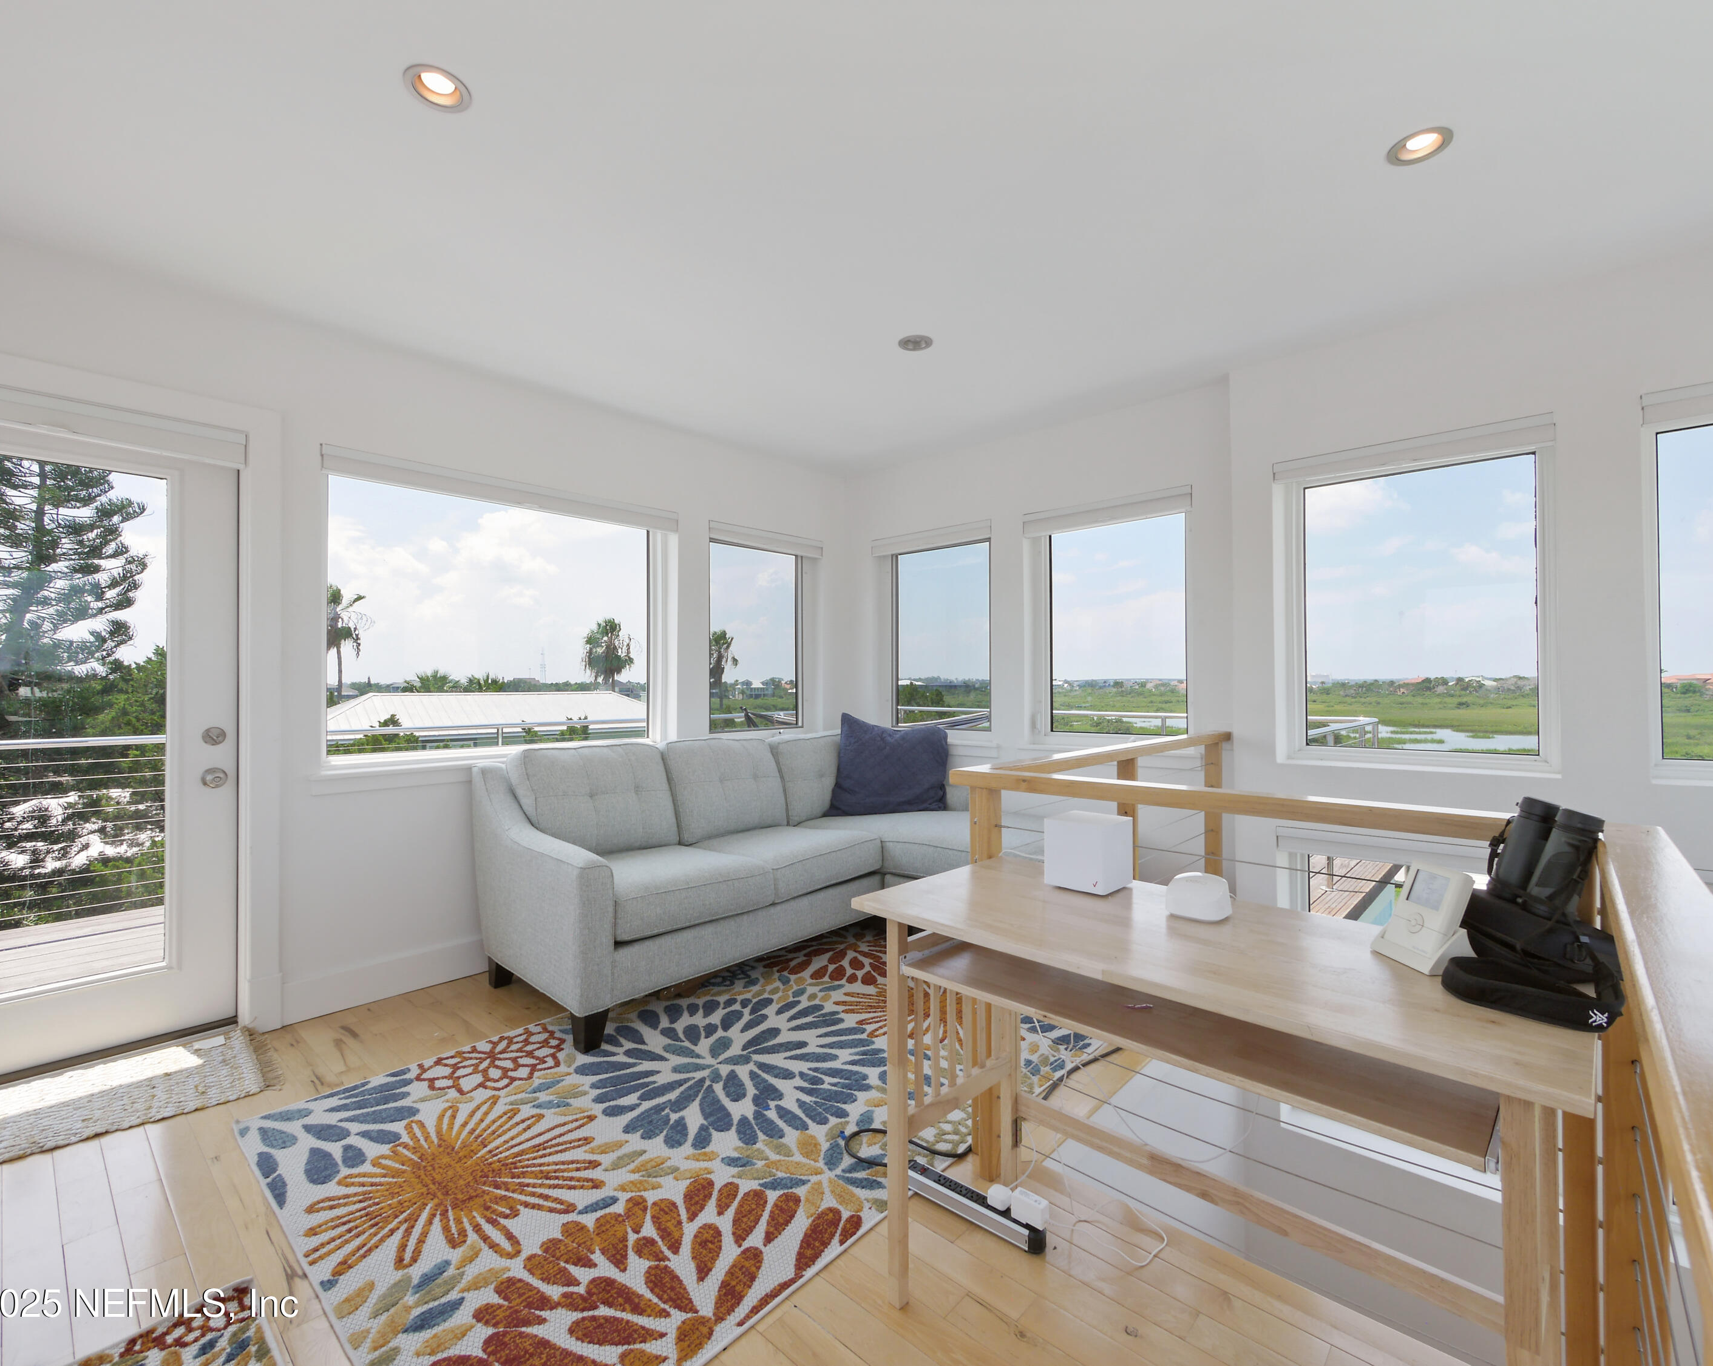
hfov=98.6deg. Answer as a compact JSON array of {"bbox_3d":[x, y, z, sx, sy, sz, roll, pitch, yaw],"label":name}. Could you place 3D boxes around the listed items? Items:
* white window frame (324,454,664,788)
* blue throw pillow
[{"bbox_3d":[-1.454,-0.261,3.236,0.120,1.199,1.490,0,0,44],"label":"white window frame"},{"bbox_3d":[0.177,0.433,3.900,0.560,0.520,0.190,0,-14,-14],"label":"blue throw pillow"}]

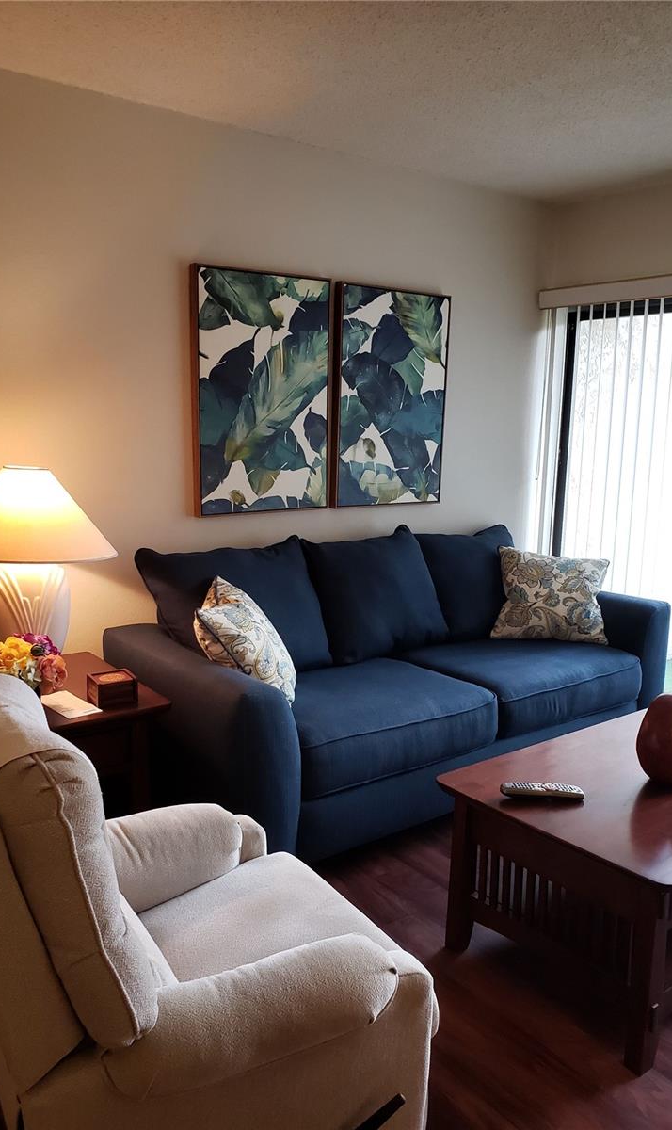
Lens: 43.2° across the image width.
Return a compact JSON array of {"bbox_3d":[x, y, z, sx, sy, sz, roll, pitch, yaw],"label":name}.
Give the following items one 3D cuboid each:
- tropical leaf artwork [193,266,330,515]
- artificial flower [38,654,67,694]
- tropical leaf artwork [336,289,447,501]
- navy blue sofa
[{"bbox_3d":[-0.282,-0.672,3.366,0.615,0.930,0.042,-7,13,-36],"label":"tropical leaf artwork"},{"bbox_3d":[-0.803,0.308,2.400,0.082,0.105,0.075,-2,11,-18],"label":"artificial flower"},{"bbox_3d":[0.245,-0.728,3.751,0.617,0.930,0.042,-7,13,-36],"label":"tropical leaf artwork"},{"bbox_3d":[0.314,0.356,3.405,2.260,0.900,0.940,-7,13,-36],"label":"navy blue sofa"}]

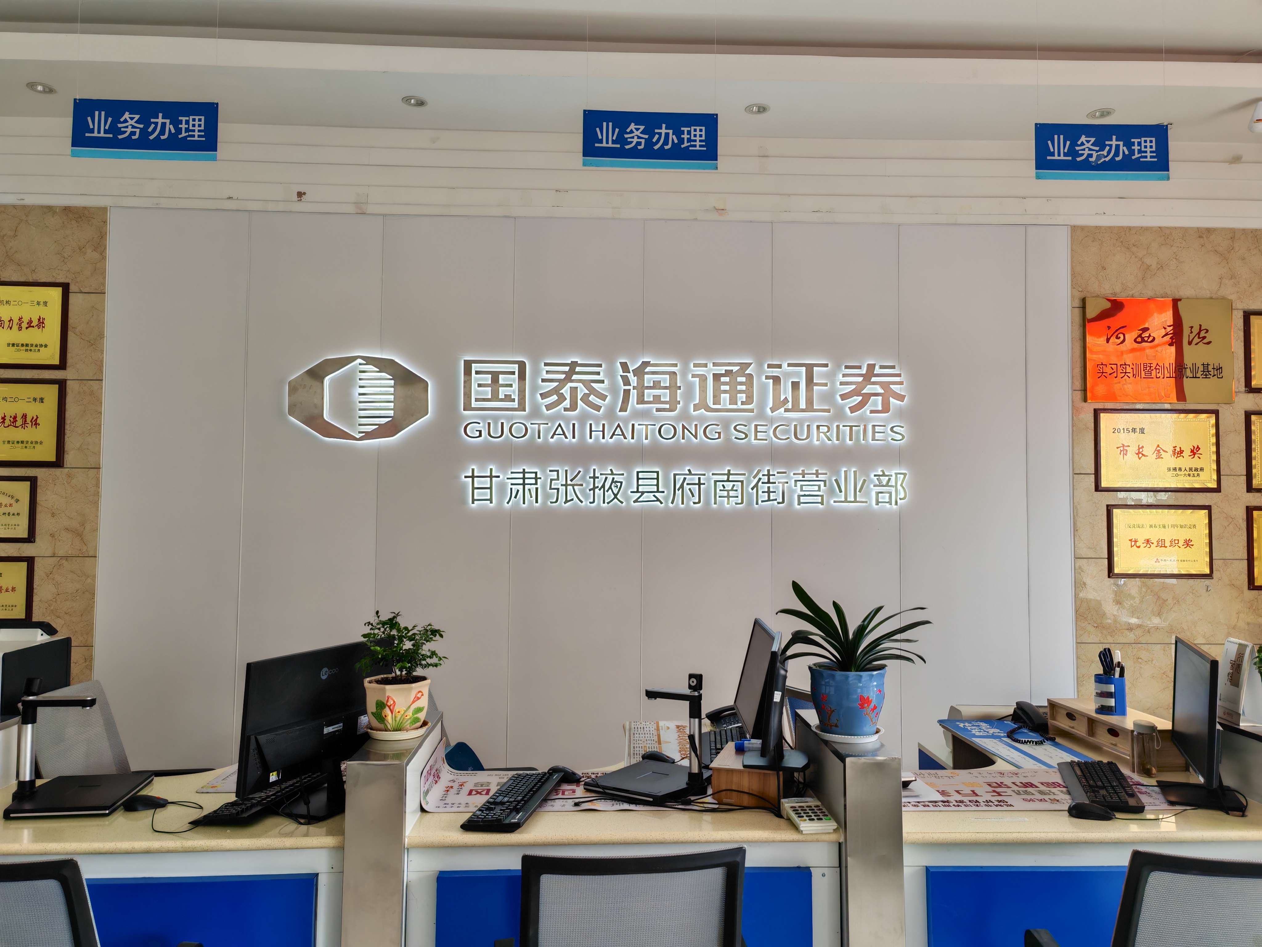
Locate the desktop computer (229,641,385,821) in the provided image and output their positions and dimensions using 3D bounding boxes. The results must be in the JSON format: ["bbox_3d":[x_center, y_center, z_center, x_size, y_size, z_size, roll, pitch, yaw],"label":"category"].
[{"bbox_3d":[-0.789,0.652,2.544,0.190,0.405,0.555,-1,-3,21],"label":"desktop computer"}]

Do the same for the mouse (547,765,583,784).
[{"bbox_3d":[-0.191,0.849,2.796,0.110,0.038,0.062,-1,-3,17],"label":"mouse"}]

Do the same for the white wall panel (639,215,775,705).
[{"bbox_3d":[0.362,0.202,4.631,0.610,2.800,0.030,0,-3,-2],"label":"white wall panel"}]

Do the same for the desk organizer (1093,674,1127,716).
[{"bbox_3d":[1.540,0.714,3.179,0.085,0.120,0.100,0,-3,3],"label":"desk organizer"}]

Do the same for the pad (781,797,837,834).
[{"bbox_3d":[0.434,0.832,2.398,0.093,0.042,0.165,1,-3,-6],"label":"pad"}]

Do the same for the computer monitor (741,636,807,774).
[{"bbox_3d":[0.383,0.609,2.638,0.180,0.325,0.430,0,-3,11],"label":"computer monitor"}]

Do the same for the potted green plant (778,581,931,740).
[{"bbox_3d":[0.594,0.500,2.637,0.405,0.400,0.310,0,-3,-2],"label":"potted green plant"}]

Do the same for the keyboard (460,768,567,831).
[{"bbox_3d":[-0.293,0.838,2.539,0.145,0.034,0.450,0,-3,8],"label":"keyboard"}]

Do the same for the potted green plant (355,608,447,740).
[{"bbox_3d":[-0.609,0.526,2.613,0.242,0.330,0.225,0,-3,-2],"label":"potted green plant"}]

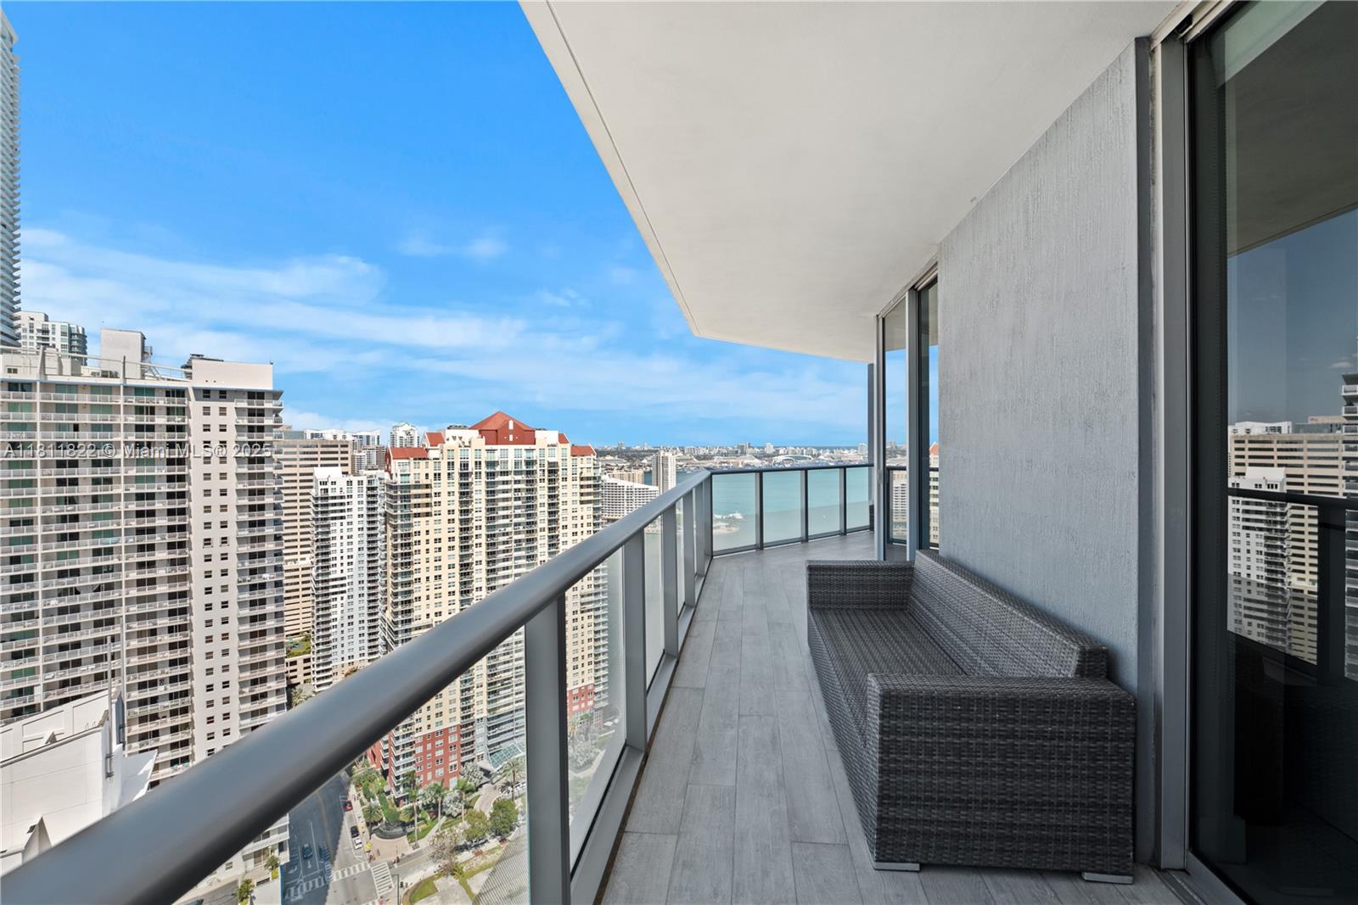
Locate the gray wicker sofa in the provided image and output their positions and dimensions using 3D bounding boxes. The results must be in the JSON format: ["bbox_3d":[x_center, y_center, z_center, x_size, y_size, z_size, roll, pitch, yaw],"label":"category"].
[{"bbox_3d":[1.160,1.015,2.640,0.790,0.730,1.850,0,1,6],"label":"gray wicker sofa"}]

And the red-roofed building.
[{"bbox_3d":[-63.000,42.200,183.300,68.000,112.000,29.000,-1,1,-38],"label":"red-roofed building"}]

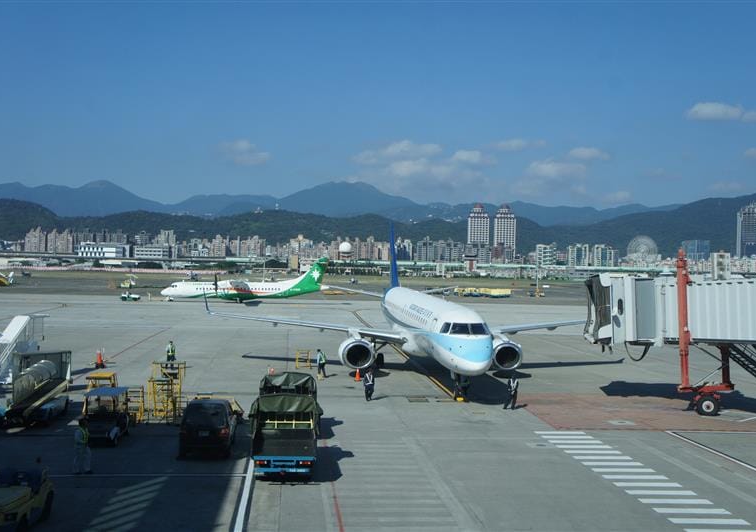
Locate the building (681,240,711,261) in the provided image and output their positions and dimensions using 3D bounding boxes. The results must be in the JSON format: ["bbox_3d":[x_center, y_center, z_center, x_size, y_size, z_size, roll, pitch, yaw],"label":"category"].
[{"bbox_3d":[752.839,-20.073,2100.000,65.000,78.000,45.000,1,0,17],"label":"building"}]

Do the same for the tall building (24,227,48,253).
[{"bbox_3d":[-653.380,-43.891,1700.000,40.000,61.000,28.000,1,0,-11],"label":"tall building"}]

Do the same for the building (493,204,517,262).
[{"bbox_3d":[223.298,-48.070,1549.975,36.000,117.809,34.000,1,0,6],"label":"building"}]

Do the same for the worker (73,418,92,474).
[{"bbox_3d":[-9.286,5.688,28.015,0.500,1.760,0.550,1,0,21],"label":"worker"}]

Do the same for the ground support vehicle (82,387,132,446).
[{"bbox_3d":[-10.073,5.602,33.303,1.320,1.920,3.100,1,0,-5],"label":"ground support vehicle"}]

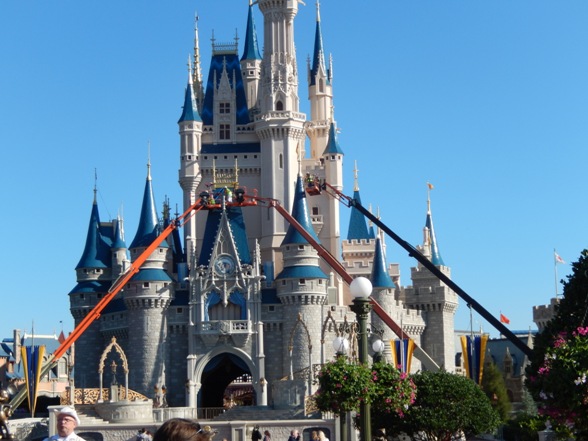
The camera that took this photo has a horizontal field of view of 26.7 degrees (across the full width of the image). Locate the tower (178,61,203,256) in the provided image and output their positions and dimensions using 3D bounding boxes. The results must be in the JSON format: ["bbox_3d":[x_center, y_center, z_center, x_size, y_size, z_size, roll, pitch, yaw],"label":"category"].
[{"bbox_3d":[-9.599,-5.784,115.000,2.226,19.143,2.226,-1,-9,-1],"label":"tower"}]

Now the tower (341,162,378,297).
[{"bbox_3d":[6.550,1.088,124.000,3.300,13.865,3.300,-3,-10,14],"label":"tower"}]

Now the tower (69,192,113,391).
[{"bbox_3d":[-19.127,6.485,118.000,4.187,19.401,4.187,-1,-9,-1],"label":"tower"}]

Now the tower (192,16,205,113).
[{"bbox_3d":[-9.319,-15.304,121.000,1.269,9.999,1.269,-1,-9,-1],"label":"tower"}]

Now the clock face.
[{"bbox_3d":[-5.911,3.882,107.000,1.855,1.855,0.350,-1,-9,-1],"label":"clock face"}]

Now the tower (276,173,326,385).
[{"bbox_3d":[0.665,5.367,110.000,4.435,19.085,4.435,-1,-9,-1],"label":"tower"}]

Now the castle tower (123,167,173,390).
[{"bbox_3d":[-12.907,5.029,110.000,4.347,20.967,4.347,-1,-9,-1],"label":"castle tower"}]

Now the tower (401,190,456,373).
[{"bbox_3d":[13.100,5.883,119.000,3.551,18.426,3.551,-6,-11,30],"label":"tower"}]

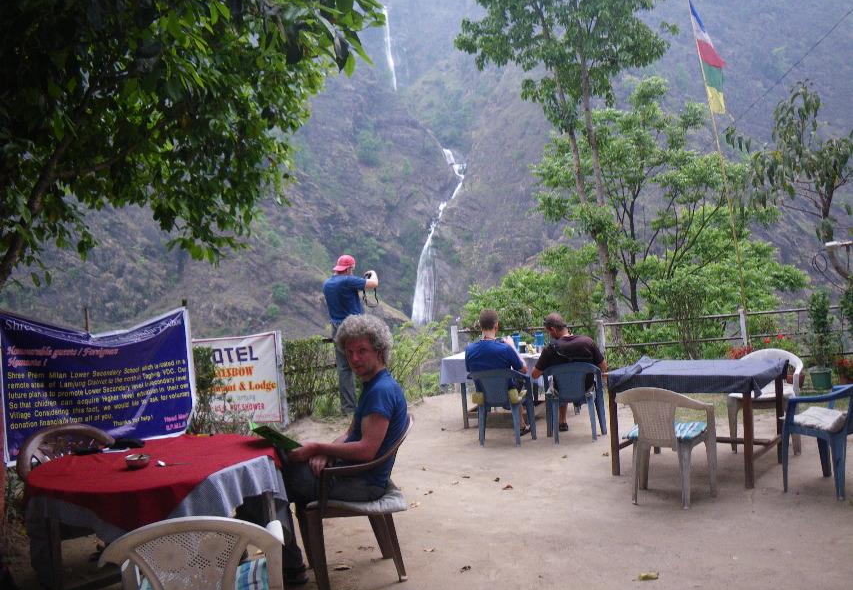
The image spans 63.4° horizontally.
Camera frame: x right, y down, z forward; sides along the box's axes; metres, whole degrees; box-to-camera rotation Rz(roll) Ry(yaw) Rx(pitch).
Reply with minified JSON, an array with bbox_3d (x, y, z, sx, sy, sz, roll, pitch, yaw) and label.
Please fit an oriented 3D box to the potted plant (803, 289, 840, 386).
[{"bbox_3d":[5.266,0.593,9.200,0.460,1.310,0.460,-5,-3,30],"label":"potted plant"}]

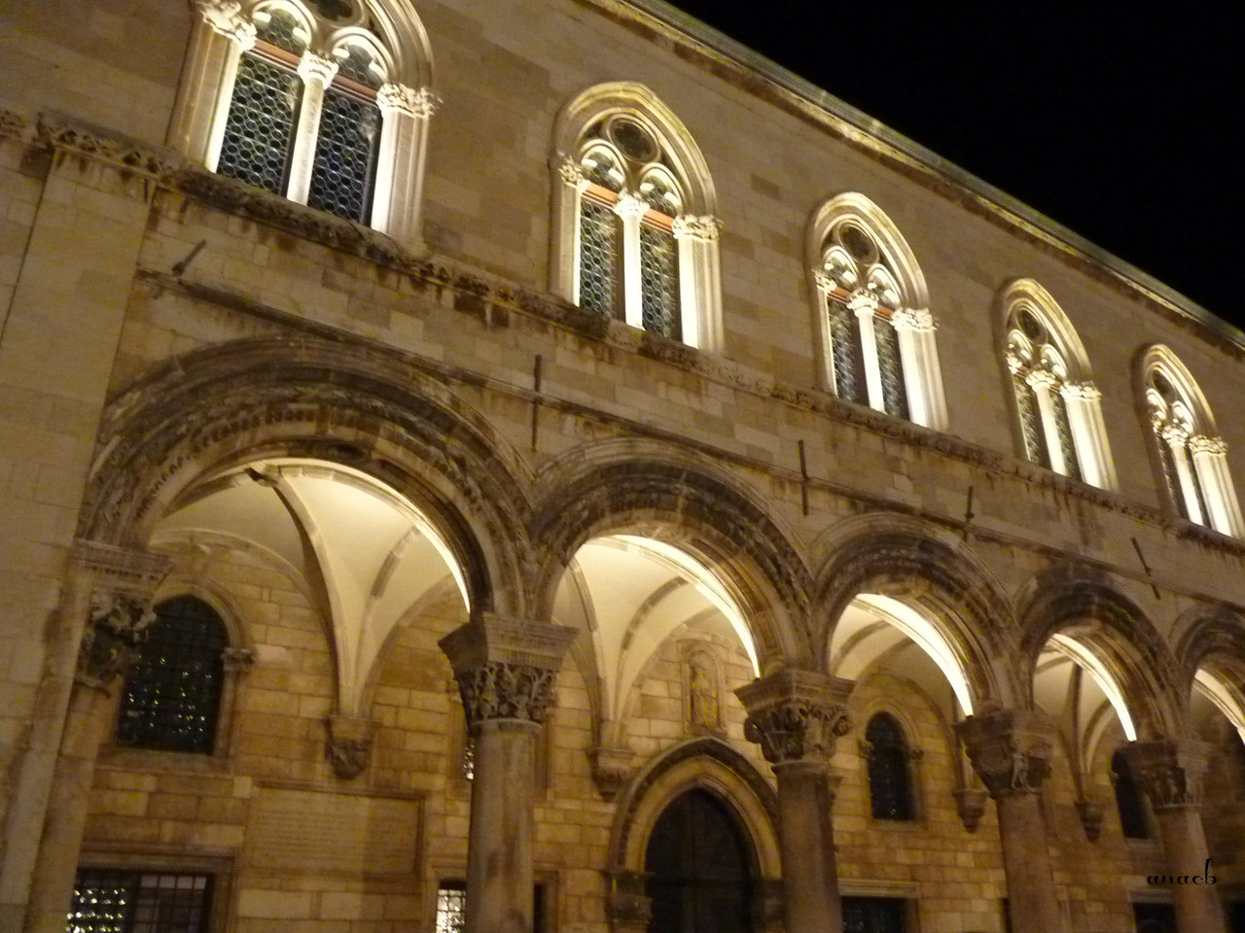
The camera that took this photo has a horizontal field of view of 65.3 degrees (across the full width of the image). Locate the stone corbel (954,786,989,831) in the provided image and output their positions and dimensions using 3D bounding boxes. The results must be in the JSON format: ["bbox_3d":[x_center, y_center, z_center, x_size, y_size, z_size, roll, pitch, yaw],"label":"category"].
[{"bbox_3d":[6.894,6.810,19.160,0.701,0.735,0.392,15,-29,-31],"label":"stone corbel"}]

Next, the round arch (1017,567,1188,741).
[{"bbox_3d":[6.791,2.840,14.885,3.776,2.433,0.912,16,-30,-29],"label":"round arch"}]

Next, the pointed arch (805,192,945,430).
[{"bbox_3d":[3.792,-2.621,15.293,2.714,4.133,0.501,15,-29,-31],"label":"pointed arch"}]

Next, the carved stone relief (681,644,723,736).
[{"bbox_3d":[1.205,3.610,15.636,0.767,1.365,0.228,16,-30,-29],"label":"carved stone relief"}]

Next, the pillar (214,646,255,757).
[{"bbox_3d":[-4.734,2.856,11.776,0.296,1.307,0.304,16,-30,-29],"label":"pillar"}]

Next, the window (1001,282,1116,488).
[{"bbox_3d":[7.218,-1.550,16.902,2.448,3.740,0.494,16,-30,-29],"label":"window"}]

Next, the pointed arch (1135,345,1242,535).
[{"bbox_3d":[10.611,-0.603,18.861,2.443,3.778,0.494,16,-30,-29],"label":"pointed arch"}]

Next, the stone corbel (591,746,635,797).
[{"bbox_3d":[-0.192,4.752,14.883,0.701,0.735,0.392,15,-29,-31],"label":"stone corbel"}]

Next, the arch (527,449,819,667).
[{"bbox_3d":[0.417,1.028,11.221,3.708,2.368,0.912,16,-30,-29],"label":"arch"}]

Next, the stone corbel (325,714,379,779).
[{"bbox_3d":[-3.622,3.760,12.812,0.701,0.735,0.392,15,-29,-31],"label":"stone corbel"}]

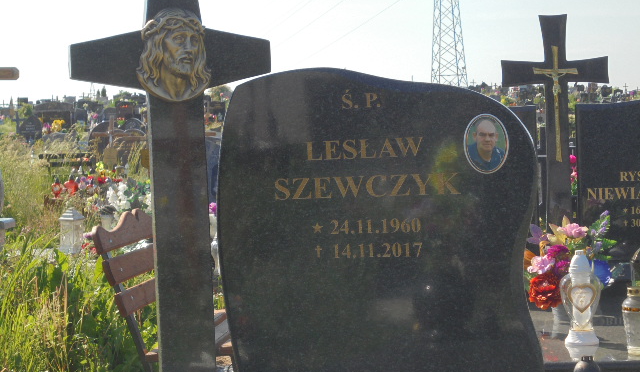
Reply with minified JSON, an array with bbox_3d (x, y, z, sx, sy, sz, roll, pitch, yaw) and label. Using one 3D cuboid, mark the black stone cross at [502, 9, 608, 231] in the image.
[{"bbox_3d":[0.878,-0.183,5.000,0.400,0.910,0.075,-1,4,11],"label":"black stone cross"}]

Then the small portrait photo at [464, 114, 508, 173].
[{"bbox_3d":[0.346,-0.087,2.800,0.092,0.123,0.012,-1,4,10],"label":"small portrait photo"}]

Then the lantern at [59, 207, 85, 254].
[{"bbox_3d":[-1.545,0.278,8.400,0.120,0.295,0.120,0,5,29],"label":"lantern"}]

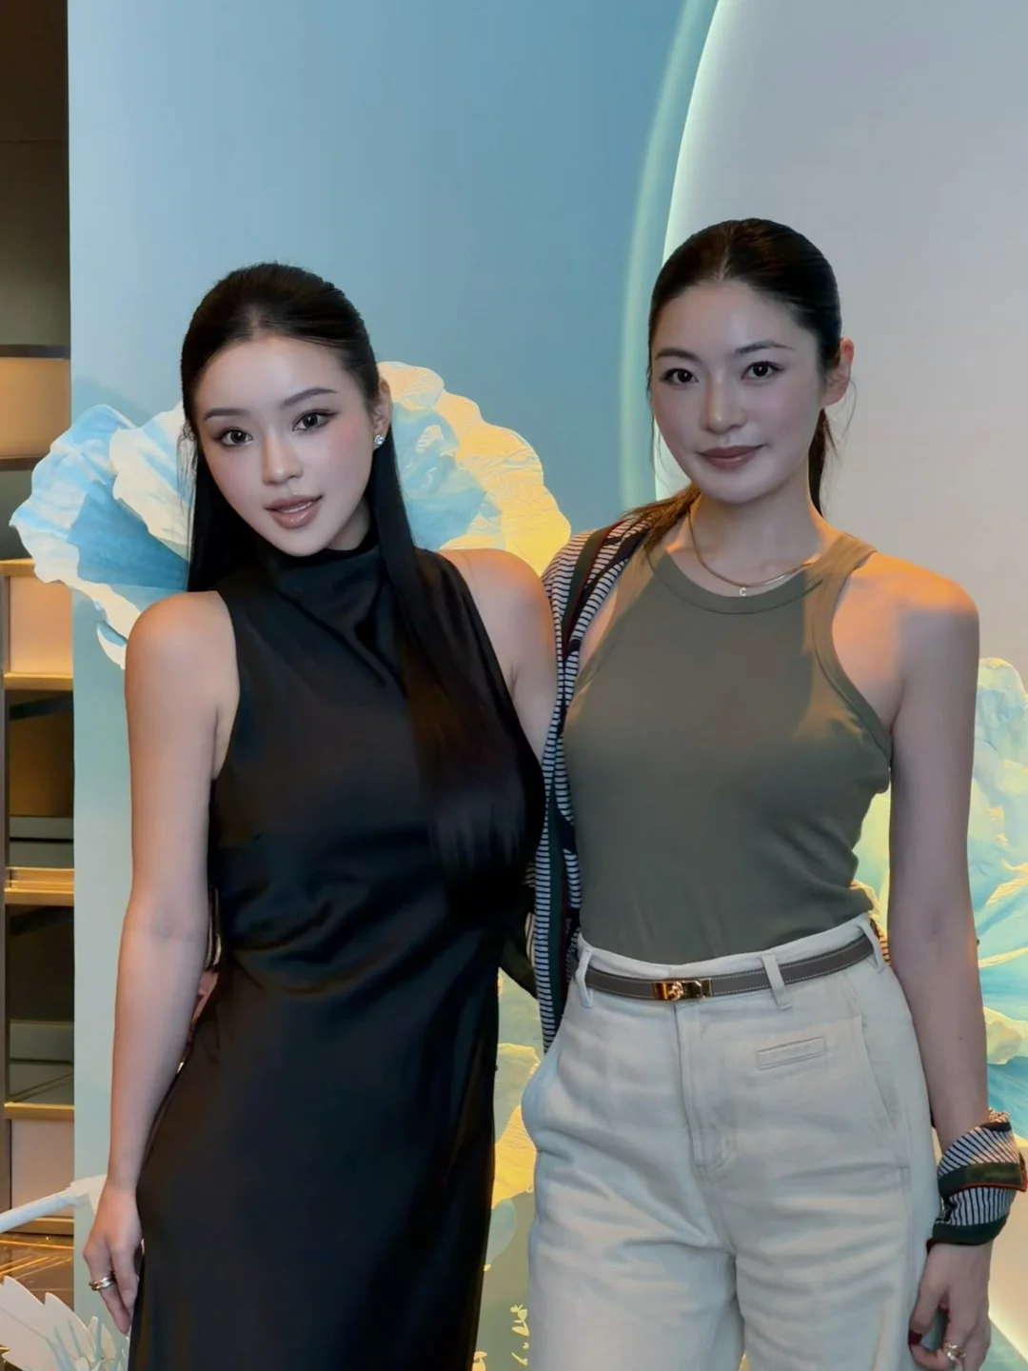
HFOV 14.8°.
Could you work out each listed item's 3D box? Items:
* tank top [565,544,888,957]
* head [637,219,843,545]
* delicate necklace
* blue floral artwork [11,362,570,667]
[{"bbox_3d":[0.175,0.050,3.230,0.285,0.360,0.210,1,3,16],"label":"tank top"},{"bbox_3d":[0.185,-0.250,3.220,0.175,0.260,0.220,1,3,17],"label":"head"},{"bbox_3d":[0.193,-0.111,3.210,0.118,0.082,0.115,1,3,14],"label":"delicate necklace"},{"bbox_3d":[-0.219,-0.152,3.880,0.550,0.340,0.180,0,2,0],"label":"blue floral artwork"}]

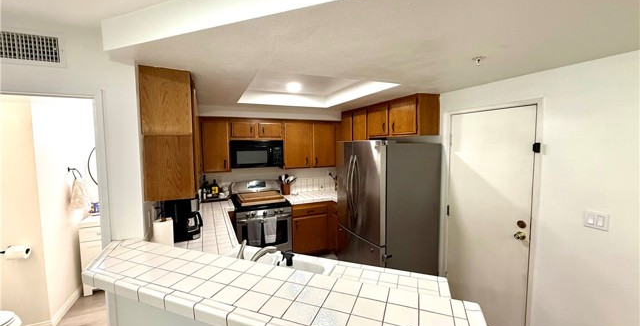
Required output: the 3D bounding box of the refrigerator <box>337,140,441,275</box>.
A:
[{"bbox_3d":[0.740,0.628,3.085,0.857,1.758,0.910,-2,5,-24],"label":"refrigerator"}]

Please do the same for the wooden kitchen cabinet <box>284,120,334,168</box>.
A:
[{"bbox_3d":[-0.204,-0.305,4.264,0.903,0.754,0.330,-2,5,-24],"label":"wooden kitchen cabinet"}]

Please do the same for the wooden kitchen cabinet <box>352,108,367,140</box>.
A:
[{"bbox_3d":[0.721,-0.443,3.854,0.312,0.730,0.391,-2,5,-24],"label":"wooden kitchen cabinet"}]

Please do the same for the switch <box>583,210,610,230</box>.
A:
[{"bbox_3d":[1.854,0.388,1.739,0.012,0.115,0.118,-2,5,-24],"label":"switch"}]

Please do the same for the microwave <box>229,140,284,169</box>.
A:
[{"bbox_3d":[-0.965,-0.130,3.905,0.754,0.398,0.389,-2,5,-24],"label":"microwave"}]

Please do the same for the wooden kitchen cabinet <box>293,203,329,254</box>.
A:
[{"bbox_3d":[-0.254,0.988,4.175,0.612,0.852,0.619,-2,5,-24],"label":"wooden kitchen cabinet"}]

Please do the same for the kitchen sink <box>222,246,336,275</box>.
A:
[{"bbox_3d":[-0.375,0.806,1.643,0.825,0.220,0.540,1,4,21],"label":"kitchen sink"}]

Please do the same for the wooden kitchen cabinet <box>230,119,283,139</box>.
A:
[{"bbox_3d":[-0.969,-0.499,3.910,0.769,0.307,0.330,-2,5,-24],"label":"wooden kitchen cabinet"}]

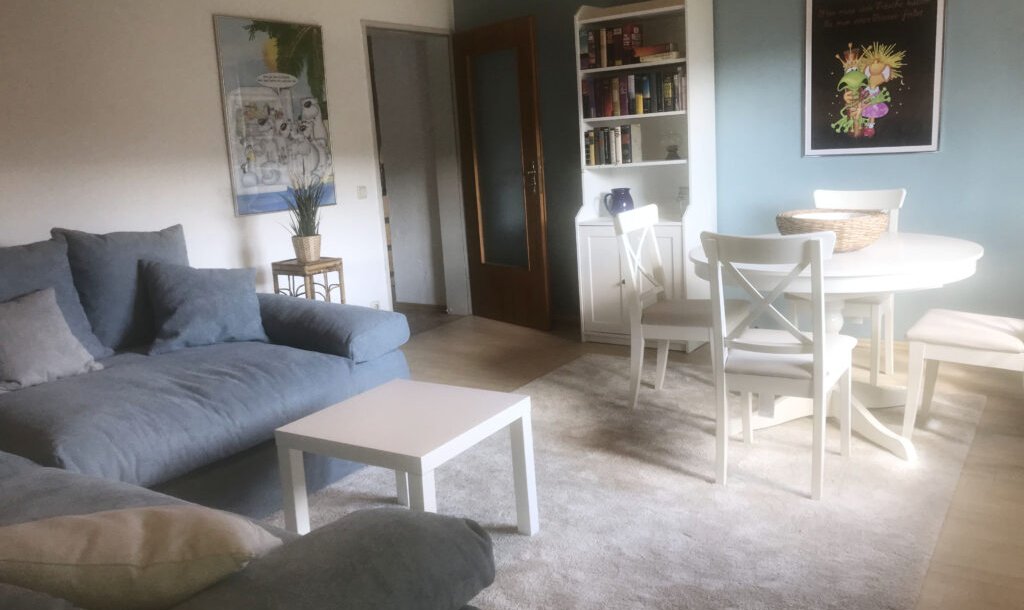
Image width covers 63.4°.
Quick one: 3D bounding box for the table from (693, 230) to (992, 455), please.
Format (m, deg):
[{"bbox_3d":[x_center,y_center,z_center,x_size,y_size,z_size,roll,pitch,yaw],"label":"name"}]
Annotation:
[{"bbox_3d":[1.298,0.135,3.411,1.100,0.740,1.100,5,14,36],"label":"table"}]

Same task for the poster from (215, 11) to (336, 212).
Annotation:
[{"bbox_3d":[-1.298,-1.046,4.631,0.025,1.020,0.715,5,14,36],"label":"poster"}]

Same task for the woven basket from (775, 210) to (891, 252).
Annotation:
[{"bbox_3d":[1.276,-0.291,3.309,0.420,0.140,0.420,5,14,36],"label":"woven basket"}]

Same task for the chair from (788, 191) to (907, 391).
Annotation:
[{"bbox_3d":[1.598,-0.073,3.972,0.430,0.910,0.520,4,14,35],"label":"chair"}]

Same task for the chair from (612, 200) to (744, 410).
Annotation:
[{"bbox_3d":[0.791,0.007,3.778,0.520,0.910,0.430,5,14,36],"label":"chair"}]

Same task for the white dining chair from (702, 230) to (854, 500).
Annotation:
[{"bbox_3d":[0.970,0.156,2.963,0.430,0.910,0.520,3,13,31],"label":"white dining chair"}]

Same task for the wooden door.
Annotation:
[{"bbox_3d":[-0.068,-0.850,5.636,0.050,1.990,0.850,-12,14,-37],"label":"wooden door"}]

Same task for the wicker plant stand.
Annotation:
[{"bbox_3d":[-1.122,0.082,4.691,0.285,0.665,0.265,5,14,36],"label":"wicker plant stand"}]

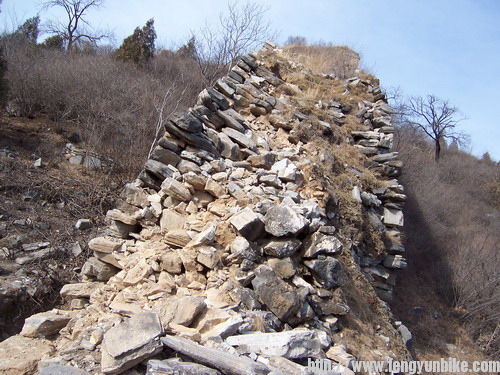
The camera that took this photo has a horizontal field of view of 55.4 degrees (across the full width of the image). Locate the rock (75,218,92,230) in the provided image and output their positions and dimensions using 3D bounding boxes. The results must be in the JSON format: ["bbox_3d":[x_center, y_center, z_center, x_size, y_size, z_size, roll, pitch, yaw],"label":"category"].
[{"bbox_3d":[-2.724,0.605,7.800,0.270,0.160,0.210,0,6,0],"label":"rock"}]

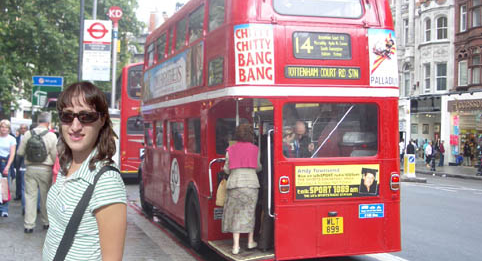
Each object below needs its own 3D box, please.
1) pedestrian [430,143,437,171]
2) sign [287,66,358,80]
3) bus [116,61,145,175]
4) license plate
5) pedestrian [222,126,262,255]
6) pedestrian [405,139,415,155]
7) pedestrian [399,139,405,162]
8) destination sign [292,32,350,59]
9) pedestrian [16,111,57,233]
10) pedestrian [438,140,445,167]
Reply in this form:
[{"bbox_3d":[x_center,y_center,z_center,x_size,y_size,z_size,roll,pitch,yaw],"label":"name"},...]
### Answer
[{"bbox_3d":[11.998,1.589,42.500,0.480,1.700,0.380,0,-1,40],"label":"pedestrian"},{"bbox_3d":[1.101,-0.772,9.175,1.090,0.148,0.040,0,0,-17],"label":"sign"},{"bbox_3d":[-4.472,-0.200,30.300,2.500,4.350,10.300,1,-1,-15],"label":"bus"},{"bbox_3d":[1.241,1.288,9.188,0.300,0.238,0.020,0,0,-17],"label":"license plate"},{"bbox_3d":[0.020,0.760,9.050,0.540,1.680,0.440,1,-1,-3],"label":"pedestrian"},{"bbox_3d":[10.813,1.435,43.500,0.520,1.740,0.380,1,-1,-11],"label":"pedestrian"},{"bbox_3d":[10.474,1.416,44.500,0.500,1.720,0.380,1,-1,-11],"label":"pedestrian"},{"bbox_3d":[1.090,-1.131,9.173,0.850,0.350,0.040,0,0,-17],"label":"destination sign"},{"bbox_3d":[-3.074,0.619,10.300,0.600,1.790,0.460,1,-1,-9],"label":"pedestrian"},{"bbox_3d":[13.245,1.538,45.000,0.480,1.720,0.360,1,-1,-34],"label":"pedestrian"}]

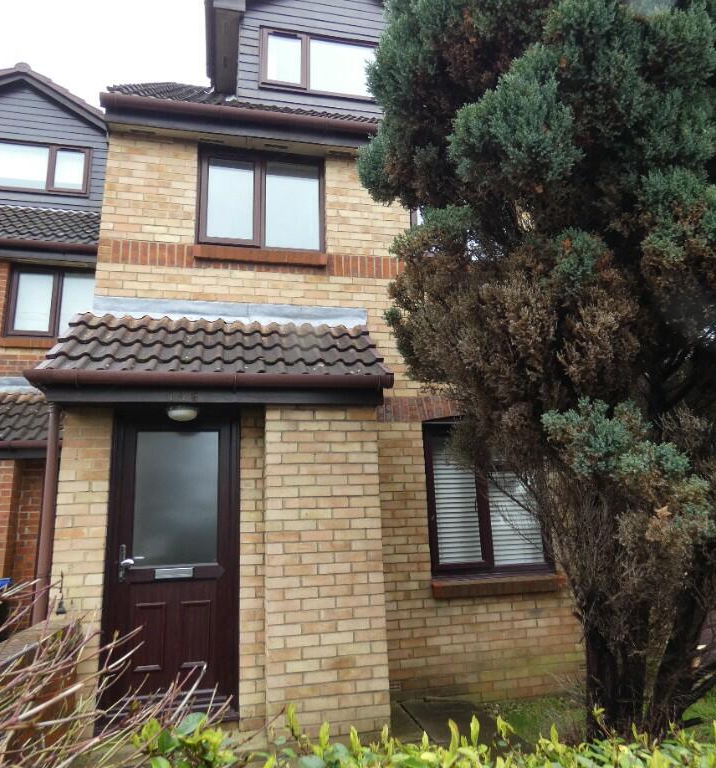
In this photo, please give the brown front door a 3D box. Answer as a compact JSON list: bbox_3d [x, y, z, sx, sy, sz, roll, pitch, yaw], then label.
[{"bbox_3d":[-1.273,1.227,4.111,0.893,2.073,0.080,1,-14,-13],"label":"brown front door"}]

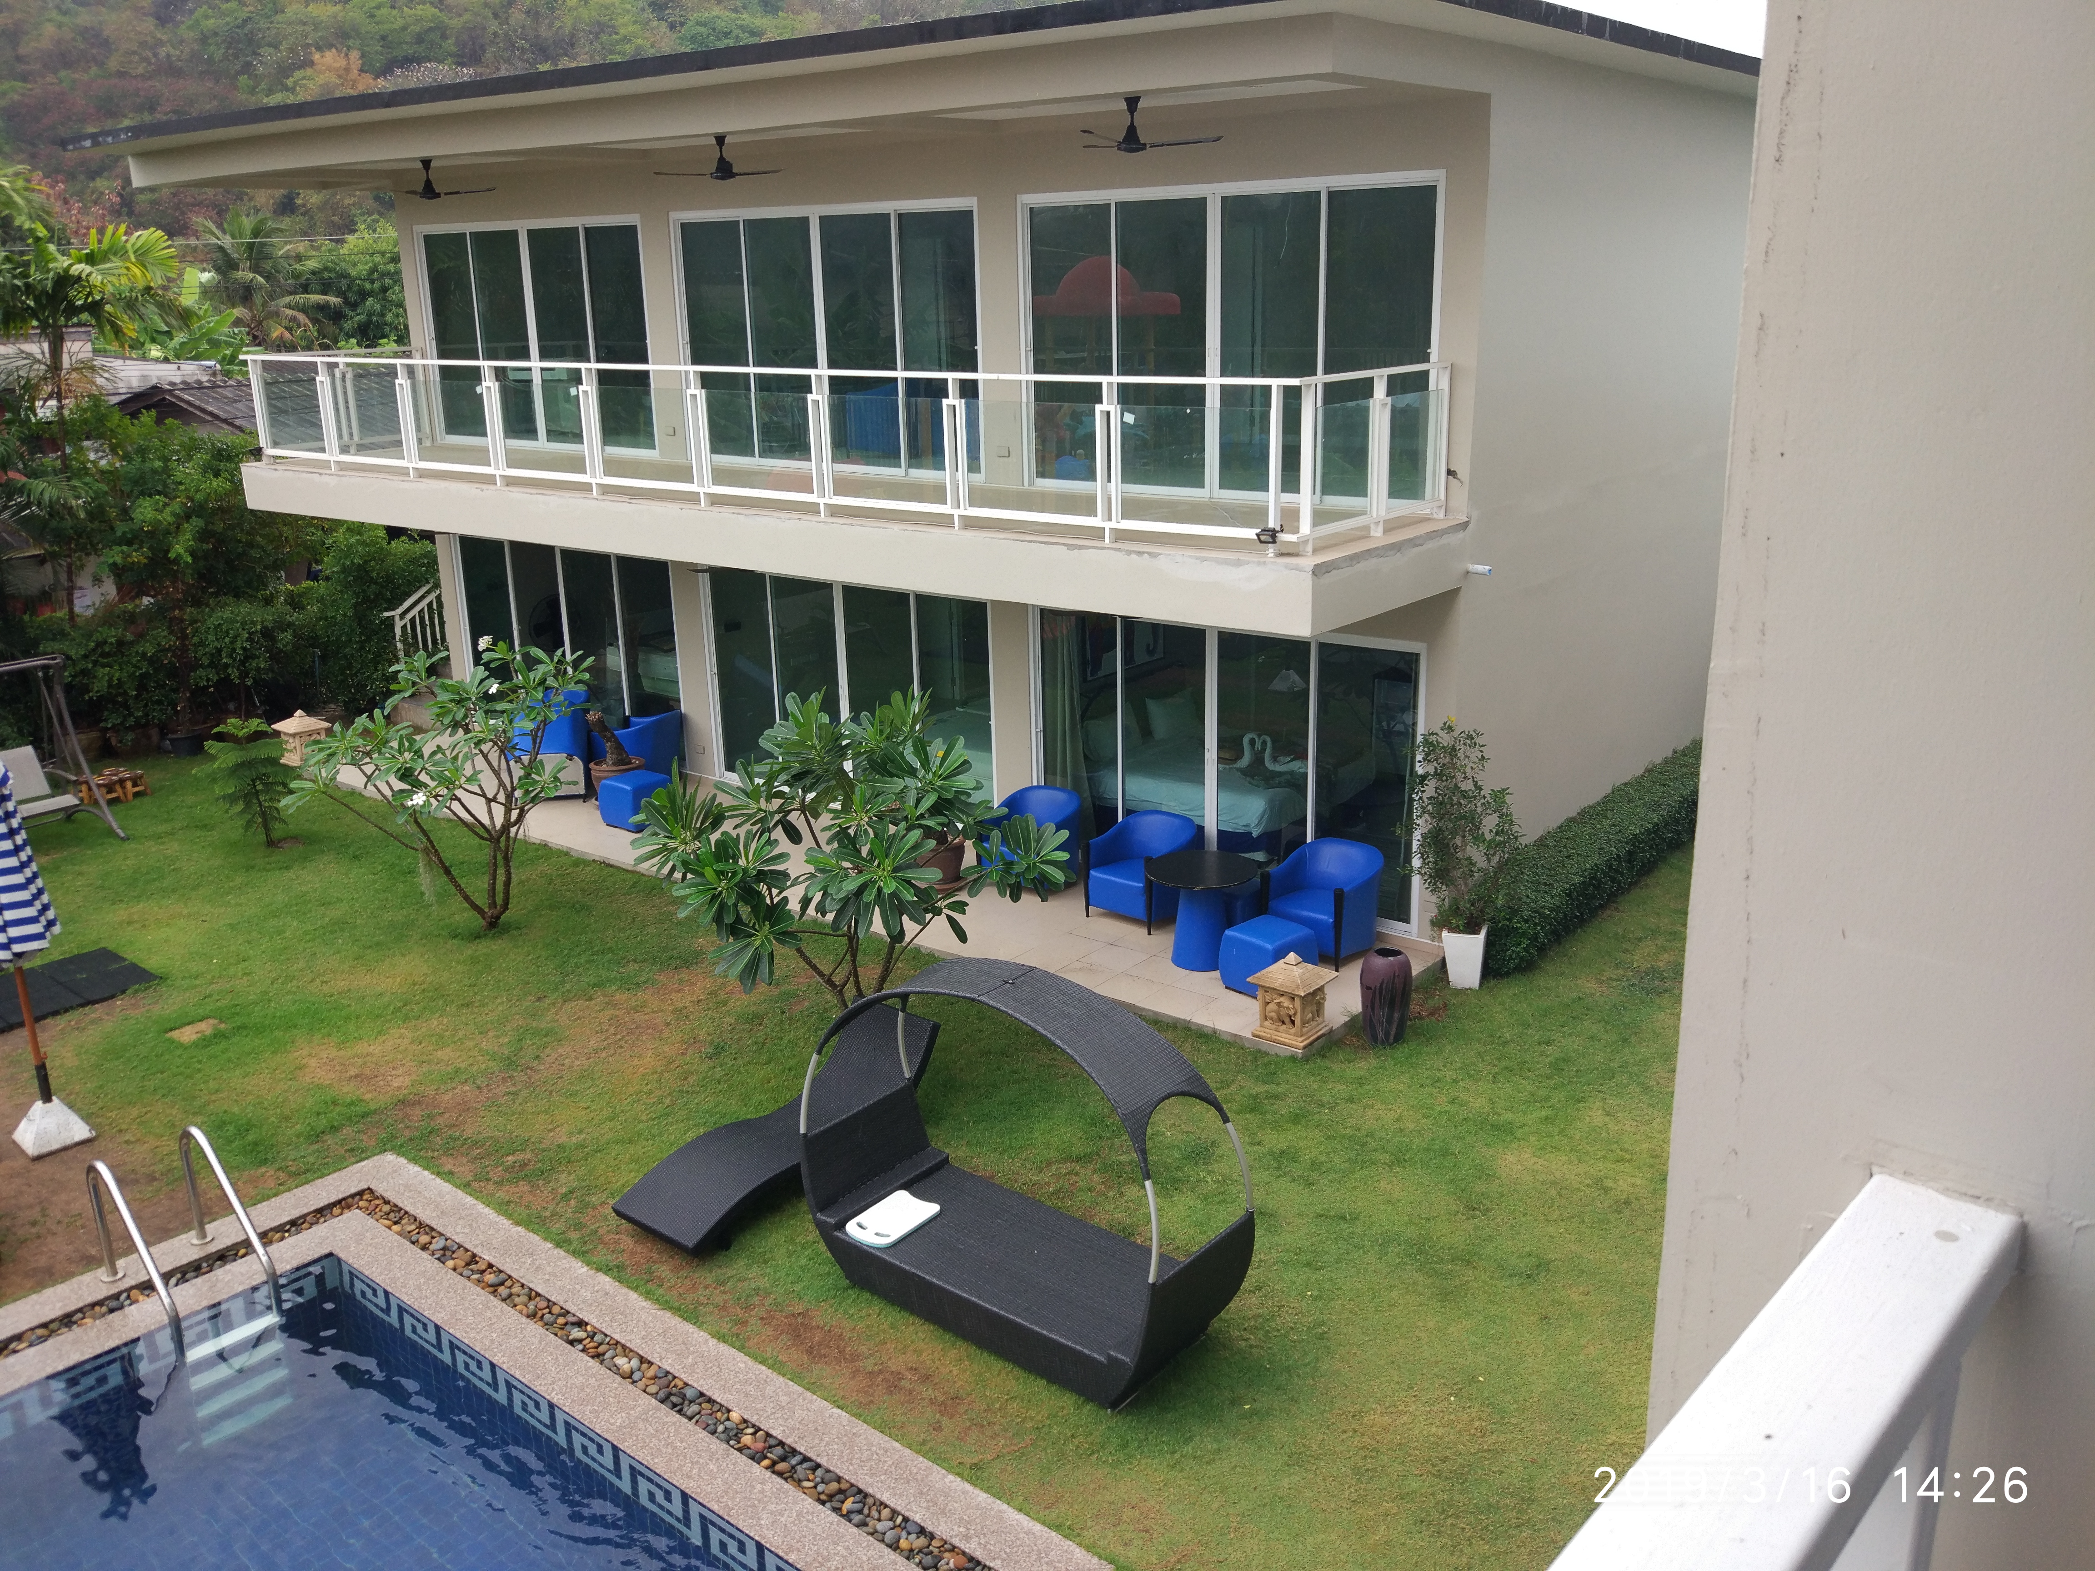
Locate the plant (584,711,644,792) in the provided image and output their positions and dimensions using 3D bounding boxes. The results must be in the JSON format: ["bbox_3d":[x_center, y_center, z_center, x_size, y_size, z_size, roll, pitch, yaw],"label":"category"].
[{"bbox_3d":[-4.157,-0.252,16.293,0.552,0.902,0.534,11,19,35],"label":"plant"}]

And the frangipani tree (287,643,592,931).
[{"bbox_3d":[-4.618,0.060,12.983,2.150,2.260,1.950,-7,17,-18],"label":"frangipani tree"}]

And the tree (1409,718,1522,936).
[{"bbox_3d":[2.950,0.314,11.740,0.700,1.530,0.680,11,21,36],"label":"tree"}]

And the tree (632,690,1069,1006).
[{"bbox_3d":[-1.286,0.490,11.304,2.850,2.280,2.400,-3,17,-7],"label":"tree"}]

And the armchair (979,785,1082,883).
[{"bbox_3d":[-0.157,0.458,13.834,0.670,0.750,0.650,8,19,29],"label":"armchair"}]

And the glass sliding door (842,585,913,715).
[{"bbox_3d":[-1.469,-0.772,15.209,0.880,2.150,0.060,11,21,36],"label":"glass sliding door"}]

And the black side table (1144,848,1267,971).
[{"bbox_3d":[1.113,0.935,12.210,0.810,0.705,0.810,-1,17,0],"label":"black side table"}]

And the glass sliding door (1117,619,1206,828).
[{"bbox_3d":[0.908,-0.273,13.564,0.883,2.125,0.064,11,19,35],"label":"glass sliding door"}]

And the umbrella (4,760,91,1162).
[{"bbox_3d":[-5.916,0.826,9.723,0.515,2.622,0.515,11,19,35],"label":"umbrella"}]

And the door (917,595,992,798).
[{"bbox_3d":[-0.823,-0.610,14.814,0.883,2.125,0.064,11,19,35],"label":"door"}]

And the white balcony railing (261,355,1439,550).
[{"bbox_3d":[-2.551,-3.005,14.025,11.700,1.040,1.940,11,21,36],"label":"white balcony railing"}]

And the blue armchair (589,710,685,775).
[{"bbox_3d":[-3.980,-0.358,16.750,0.680,0.760,0.720,4,18,18],"label":"blue armchair"}]

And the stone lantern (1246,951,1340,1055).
[{"bbox_3d":[1.602,1.350,11.054,0.425,0.558,0.425,11,20,35],"label":"stone lantern"}]

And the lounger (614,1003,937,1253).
[{"bbox_3d":[-1.448,1.863,9.367,0.660,0.750,1.850,13,21,39],"label":"lounger"}]

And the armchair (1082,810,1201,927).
[{"bbox_3d":[0.776,0.646,13.095,0.720,0.760,0.670,15,23,42],"label":"armchair"}]

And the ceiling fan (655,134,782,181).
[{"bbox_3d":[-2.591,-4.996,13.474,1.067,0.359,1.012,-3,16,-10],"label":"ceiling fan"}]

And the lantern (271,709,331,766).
[{"bbox_3d":[-7.933,-0.525,17.957,0.432,0.552,0.432,11,19,35],"label":"lantern"}]

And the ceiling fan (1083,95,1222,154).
[{"bbox_3d":[0.554,-4.296,11.027,1.150,0.339,1.120,11,20,35],"label":"ceiling fan"}]

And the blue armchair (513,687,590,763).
[{"bbox_3d":[-5.089,-0.512,17.445,0.644,0.800,0.644,11,19,35],"label":"blue armchair"}]

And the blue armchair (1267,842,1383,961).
[{"bbox_3d":[2.031,0.841,12.360,0.720,0.760,0.670,13,22,39],"label":"blue armchair"}]

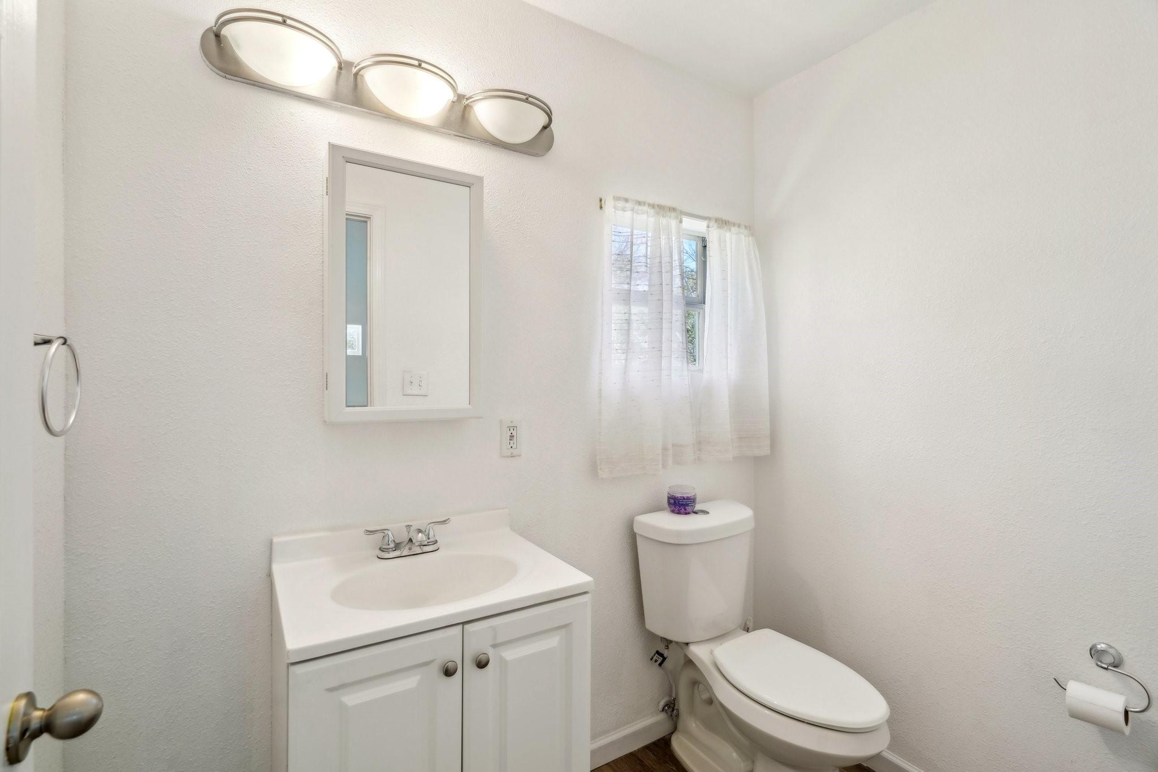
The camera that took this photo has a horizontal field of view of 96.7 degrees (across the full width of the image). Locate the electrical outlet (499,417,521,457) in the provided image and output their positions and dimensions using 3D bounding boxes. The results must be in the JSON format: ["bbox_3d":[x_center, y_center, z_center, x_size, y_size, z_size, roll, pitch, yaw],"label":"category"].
[{"bbox_3d":[-0.207,0.159,1.565,0.071,0.116,0.009,0,0,-31],"label":"electrical outlet"}]

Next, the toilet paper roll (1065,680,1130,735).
[{"bbox_3d":[1.244,0.770,1.234,0.088,0.088,0.097,0,0,-33],"label":"toilet paper roll"}]

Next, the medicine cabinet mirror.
[{"bbox_3d":[-0.455,-0.243,1.352,0.382,0.660,0.117,0,0,-31],"label":"medicine cabinet mirror"}]

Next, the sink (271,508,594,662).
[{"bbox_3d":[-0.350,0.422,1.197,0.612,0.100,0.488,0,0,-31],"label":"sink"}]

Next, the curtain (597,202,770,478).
[{"bbox_3d":[0.413,-0.173,1.894,0.790,0.930,0.080,0,0,-31],"label":"curtain"}]

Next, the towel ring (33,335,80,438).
[{"bbox_3d":[-0.866,-0.003,0.819,0.085,0.182,0.167,0,0,-31],"label":"towel ring"}]

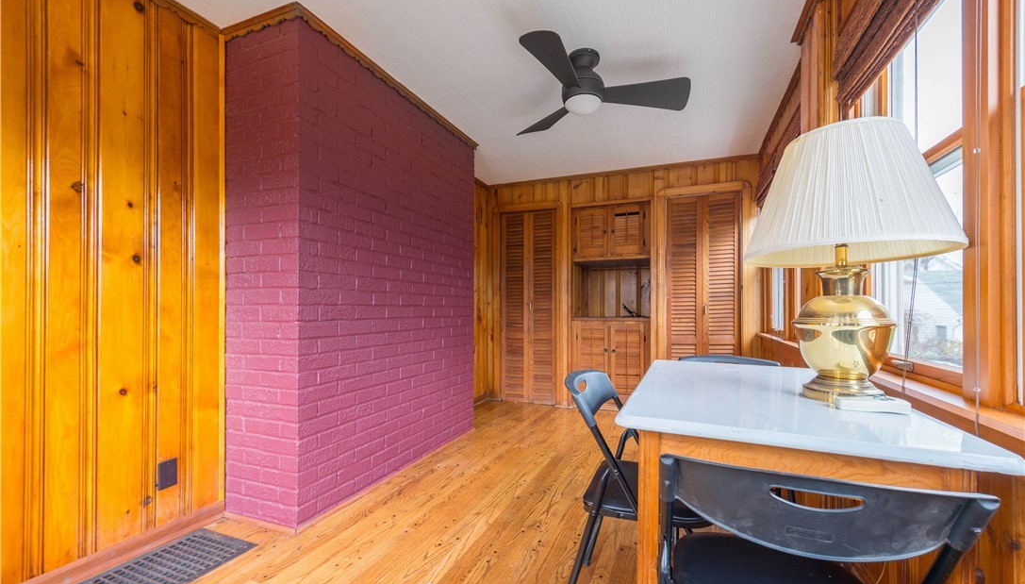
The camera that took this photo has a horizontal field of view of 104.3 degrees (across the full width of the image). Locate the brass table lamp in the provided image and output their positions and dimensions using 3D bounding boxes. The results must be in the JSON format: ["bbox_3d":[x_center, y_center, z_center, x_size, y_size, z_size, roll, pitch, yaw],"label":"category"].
[{"bbox_3d":[0.895,-0.075,1.085,0.452,0.715,0.452,0,-1,25],"label":"brass table lamp"}]

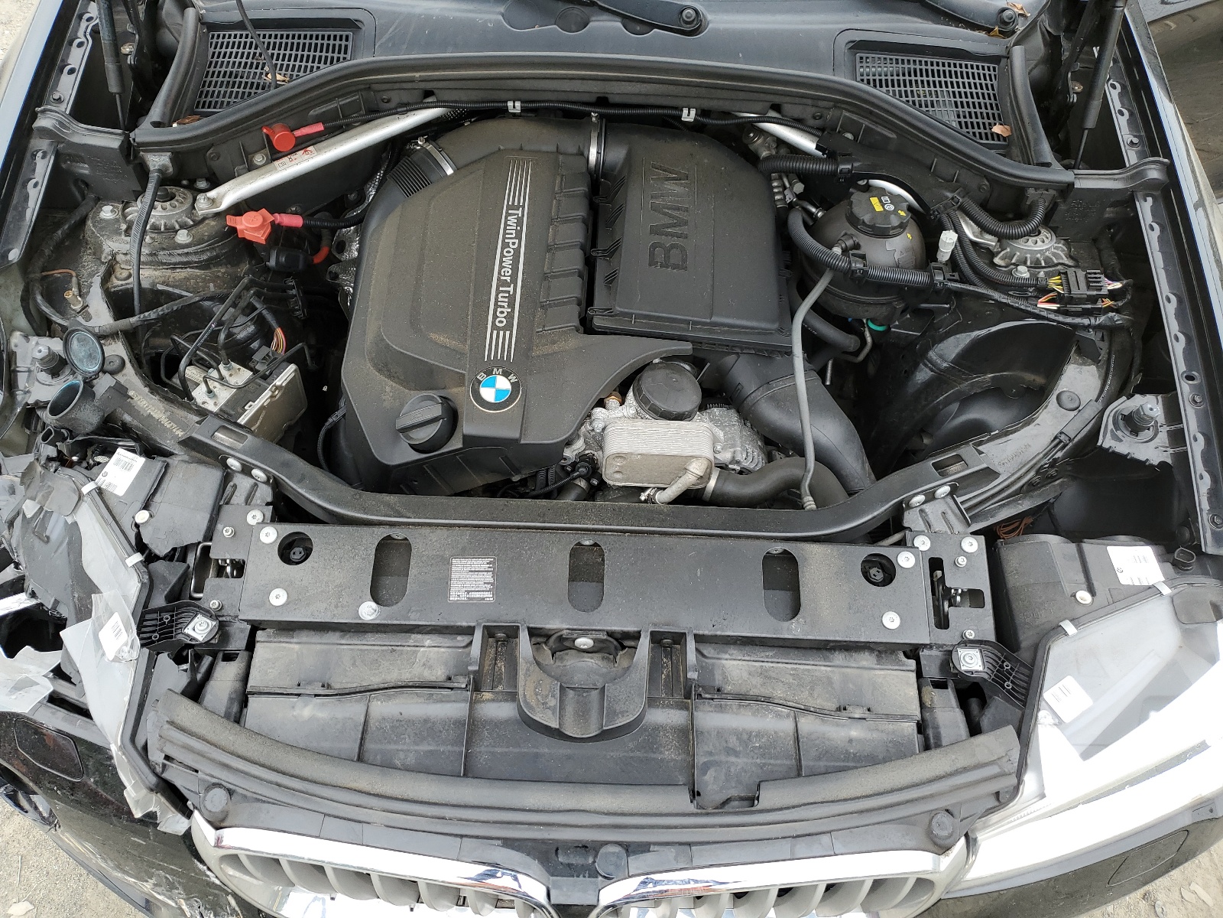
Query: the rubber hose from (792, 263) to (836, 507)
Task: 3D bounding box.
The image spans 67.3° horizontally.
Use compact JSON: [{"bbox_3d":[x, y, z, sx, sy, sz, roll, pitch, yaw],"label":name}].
[{"bbox_3d":[0.252,-0.094,1.150,0.052,0.110,0.310,5,53,1],"label":"rubber hose"}]

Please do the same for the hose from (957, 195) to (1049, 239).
[{"bbox_3d":[0.554,-0.340,1.300,0.122,0.045,0.065,0,53,-2],"label":"hose"}]

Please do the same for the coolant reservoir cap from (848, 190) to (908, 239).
[{"bbox_3d":[0.356,-0.324,1.225,0.083,0.030,0.083,0,53,-2],"label":"coolant reservoir cap"}]

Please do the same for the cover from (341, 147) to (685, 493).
[{"bbox_3d":[-0.128,-0.178,1.235,0.420,0.140,0.500,3,59,-1],"label":"cover"}]

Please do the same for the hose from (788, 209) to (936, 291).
[{"bbox_3d":[0.332,-0.282,1.225,0.178,0.045,0.110,0,53,-2],"label":"hose"}]

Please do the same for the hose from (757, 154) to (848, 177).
[{"bbox_3d":[0.275,-0.421,1.320,0.127,0.027,0.027,2,53,-1],"label":"hose"}]

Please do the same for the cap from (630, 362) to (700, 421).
[{"bbox_3d":[0.072,-0.088,1.185,0.089,0.034,0.089,4,53,-6],"label":"cap"}]

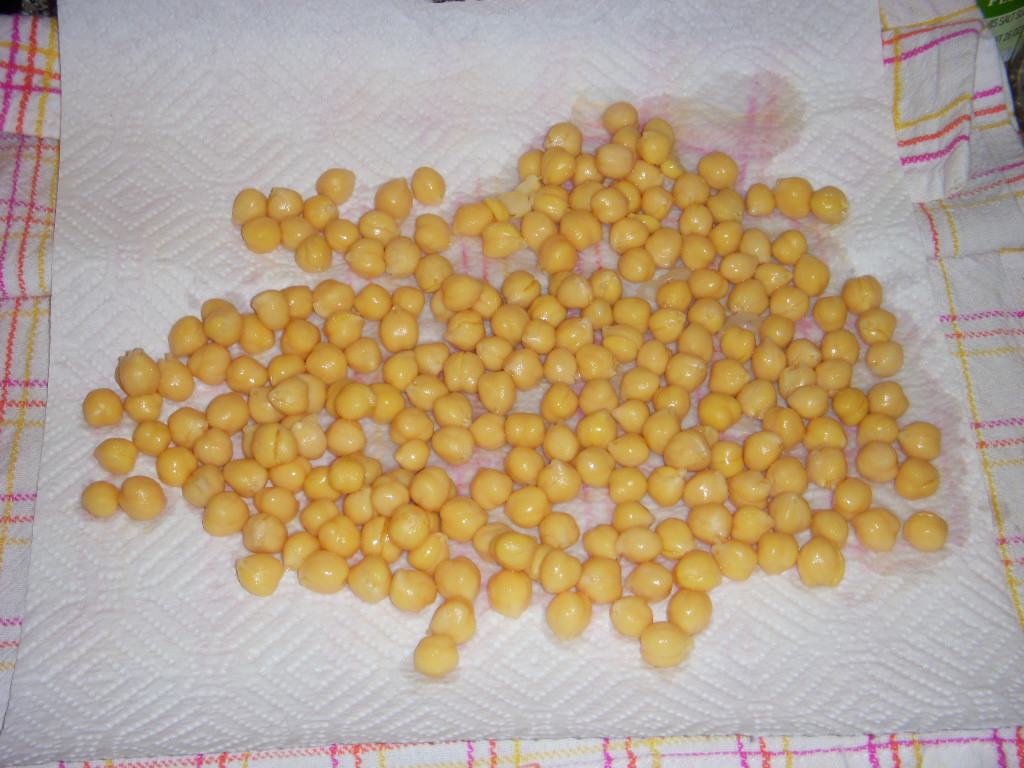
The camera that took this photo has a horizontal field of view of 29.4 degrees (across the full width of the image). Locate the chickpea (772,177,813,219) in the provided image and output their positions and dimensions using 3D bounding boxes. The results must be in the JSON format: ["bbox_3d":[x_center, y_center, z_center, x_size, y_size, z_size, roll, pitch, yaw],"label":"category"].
[{"bbox_3d":[0.089,-0.059,0.621,0.012,0.013,0.014,-1,57,0],"label":"chickpea"}]

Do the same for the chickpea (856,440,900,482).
[{"bbox_3d":[0.106,0.023,0.568,0.012,0.012,0.012,-1,57,0],"label":"chickpea"}]

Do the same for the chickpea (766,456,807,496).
[{"bbox_3d":[0.080,0.027,0.566,0.012,0.011,0.012,-1,57,0],"label":"chickpea"}]

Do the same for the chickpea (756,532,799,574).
[{"bbox_3d":[0.075,0.048,0.552,0.012,0.012,0.012,-1,57,0],"label":"chickpea"}]

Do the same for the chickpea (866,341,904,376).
[{"bbox_3d":[0.113,-0.008,0.592,0.011,0.010,0.011,0,56,-3],"label":"chickpea"}]

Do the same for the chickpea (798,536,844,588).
[{"bbox_3d":[0.087,0.050,0.550,0.013,0.012,0.015,0,56,-3],"label":"chickpea"}]

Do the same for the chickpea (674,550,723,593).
[{"bbox_3d":[0.052,0.053,0.549,0.014,0.011,0.012,-1,57,0],"label":"chickpea"}]

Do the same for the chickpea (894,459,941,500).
[{"bbox_3d":[0.117,0.027,0.565,0.013,0.012,0.012,-1,57,0],"label":"chickpea"}]

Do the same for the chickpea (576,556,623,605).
[{"bbox_3d":[0.025,0.055,0.544,0.013,0.012,0.014,0,56,-3],"label":"chickpea"}]

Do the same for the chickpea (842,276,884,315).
[{"bbox_3d":[0.108,-0.028,0.604,0.013,0.011,0.013,0,56,-3],"label":"chickpea"}]

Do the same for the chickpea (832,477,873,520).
[{"bbox_3d":[0.098,0.033,0.563,0.011,0.011,0.013,0,56,-3],"label":"chickpea"}]

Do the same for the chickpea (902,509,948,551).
[{"bbox_3d":[0.118,0.042,0.558,0.013,0.011,0.012,0,56,-3],"label":"chickpea"}]

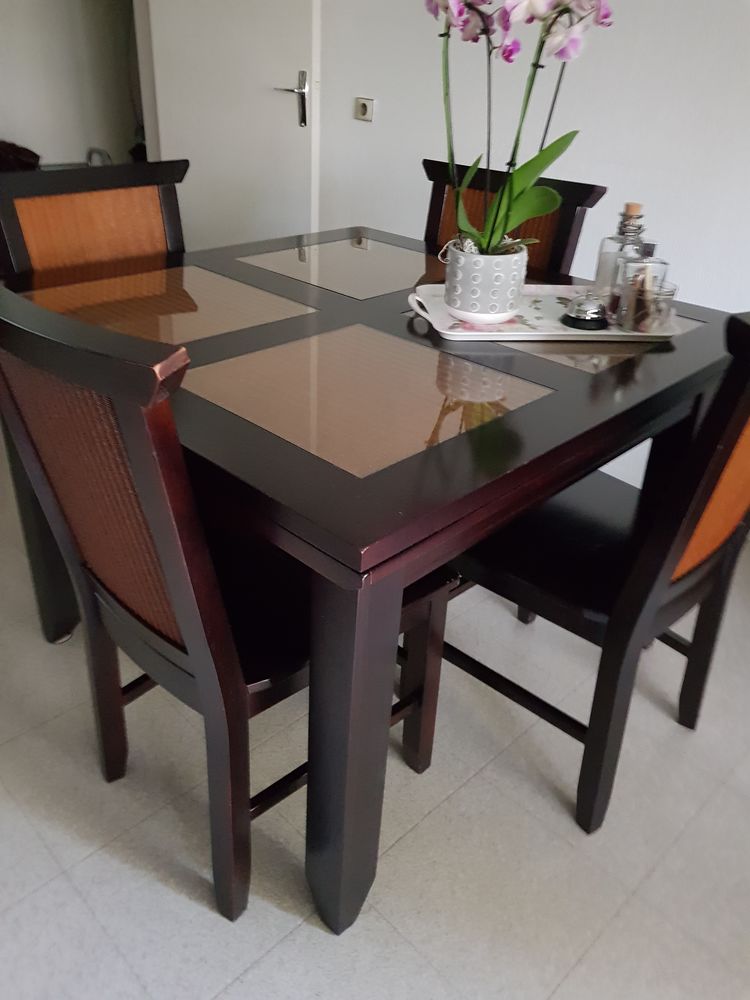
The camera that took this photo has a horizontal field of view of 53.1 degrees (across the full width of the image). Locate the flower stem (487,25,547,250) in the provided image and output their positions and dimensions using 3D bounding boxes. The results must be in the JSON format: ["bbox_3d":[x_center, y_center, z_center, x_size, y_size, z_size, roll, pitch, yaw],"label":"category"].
[{"bbox_3d":[0.229,-0.578,1.224,0.022,0.336,0.018,9,29,-5],"label":"flower stem"}]

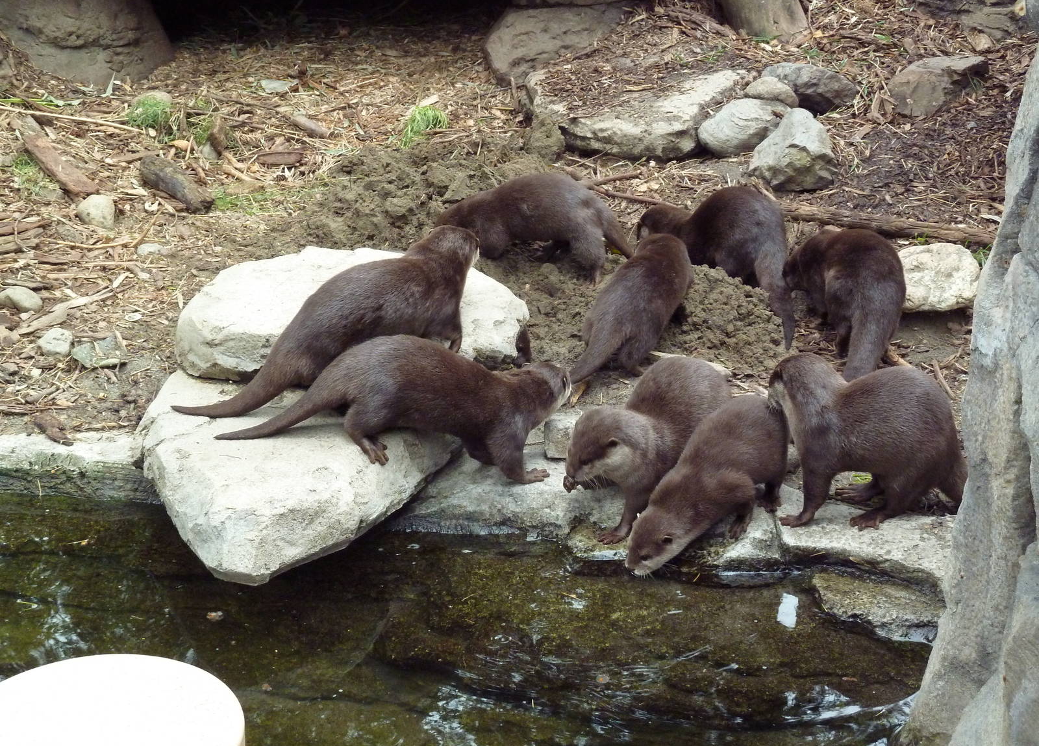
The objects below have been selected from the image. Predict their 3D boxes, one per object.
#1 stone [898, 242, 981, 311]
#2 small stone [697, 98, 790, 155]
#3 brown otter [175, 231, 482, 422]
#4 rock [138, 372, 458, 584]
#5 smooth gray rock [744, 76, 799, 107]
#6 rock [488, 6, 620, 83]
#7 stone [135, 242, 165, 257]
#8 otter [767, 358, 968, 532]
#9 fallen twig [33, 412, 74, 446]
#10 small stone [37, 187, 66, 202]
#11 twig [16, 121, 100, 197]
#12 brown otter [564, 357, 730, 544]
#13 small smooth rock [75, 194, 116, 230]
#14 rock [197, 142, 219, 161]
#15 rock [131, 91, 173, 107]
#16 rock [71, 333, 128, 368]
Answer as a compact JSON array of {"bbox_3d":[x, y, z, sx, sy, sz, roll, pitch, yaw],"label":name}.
[{"bbox_3d":[0.923,-0.213,4.785,0.190,0.120,0.140,0,24,0],"label":"stone"},{"bbox_3d":[0.585,-0.630,5.574,0.230,0.110,0.150,-8,25,-18],"label":"small stone"},{"bbox_3d":[-0.387,-0.108,4.307,0.600,0.330,0.180,-4,24,-9],"label":"brown otter"},{"bbox_3d":[-0.402,0.171,3.926,0.571,0.204,0.571,0,24,0],"label":"rock"},{"bbox_3d":[0.680,-0.758,5.834,0.145,0.070,0.100,4,24,9],"label":"smooth gray rock"},{"bbox_3d":[0.096,-0.832,5.366,0.350,0.175,0.220,0,24,0],"label":"rock"},{"bbox_3d":[-0.826,-0.288,4.843,0.063,0.029,0.046,0,24,0],"label":"stone"},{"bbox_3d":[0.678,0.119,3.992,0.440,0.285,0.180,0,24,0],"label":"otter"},{"bbox_3d":[-0.897,0.096,4.149,0.056,0.031,0.138,-16,28,-31],"label":"fallen twig"},{"bbox_3d":[-1.141,-0.436,5.266,0.068,0.035,0.050,0,24,0],"label":"small stone"},{"bbox_3d":[-1.159,-0.533,5.420,0.060,0.045,0.490,-14,31,-25],"label":"twig"},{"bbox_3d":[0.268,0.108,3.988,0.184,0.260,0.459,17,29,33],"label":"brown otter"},{"bbox_3d":[-1.000,-0.379,5.105,0.092,0.062,0.075,0,24,0],"label":"small smooth rock"},{"bbox_3d":[-0.767,-0.555,5.316,0.053,0.049,0.046,0,24,0],"label":"rock"},{"bbox_3d":[-0.893,-0.651,5.259,0.105,0.065,0.090,0,24,0],"label":"rock"},{"bbox_3d":[-0.825,-0.053,4.240,0.110,0.040,0.110,0,24,0],"label":"rock"}]

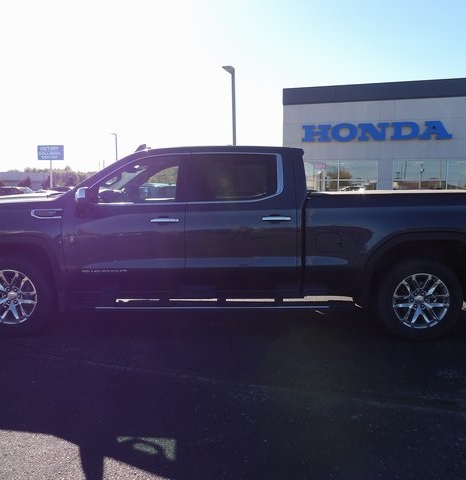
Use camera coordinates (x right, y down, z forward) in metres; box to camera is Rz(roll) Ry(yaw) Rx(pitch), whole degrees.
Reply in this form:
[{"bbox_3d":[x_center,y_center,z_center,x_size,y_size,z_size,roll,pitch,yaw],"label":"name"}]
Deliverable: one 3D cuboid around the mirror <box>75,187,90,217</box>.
[{"bbox_3d":[-1.401,-0.357,4.143,0.120,0.260,0.230,0,7,3],"label":"mirror"}]

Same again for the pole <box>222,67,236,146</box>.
[{"bbox_3d":[-0.195,-6.012,26.411,0.400,8.500,1.050,6,9,40],"label":"pole"}]

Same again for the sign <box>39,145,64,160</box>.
[{"bbox_3d":[-20.942,-10.034,51.000,3.050,1.700,0.300,0,7,0],"label":"sign"}]

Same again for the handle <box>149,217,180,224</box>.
[{"bbox_3d":[-0.638,-0.183,4.192,0.268,0.045,0.050,0,7,1],"label":"handle"}]

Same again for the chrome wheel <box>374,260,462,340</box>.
[{"bbox_3d":[1.816,0.574,4.380,0.835,0.830,0.280,0,7,1],"label":"chrome wheel"}]

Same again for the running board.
[{"bbox_3d":[-0.182,0.634,4.354,2.336,0.090,0.160,0,7,1],"label":"running board"}]

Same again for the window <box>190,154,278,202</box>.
[{"bbox_3d":[0.004,-0.598,4.292,0.851,0.493,0.060,0,-13,1],"label":"window"}]

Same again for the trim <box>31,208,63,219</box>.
[{"bbox_3d":[-1.789,-0.253,4.281,0.304,0.096,0.030,0,7,3],"label":"trim"}]

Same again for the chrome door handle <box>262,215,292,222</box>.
[{"bbox_3d":[0.416,-0.198,4.163,0.270,0.048,0.045,0,7,3],"label":"chrome door handle"}]

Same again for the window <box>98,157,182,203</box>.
[{"bbox_3d":[-0.908,-0.590,4.308,0.818,0.477,0.060,0,-13,1],"label":"window"}]

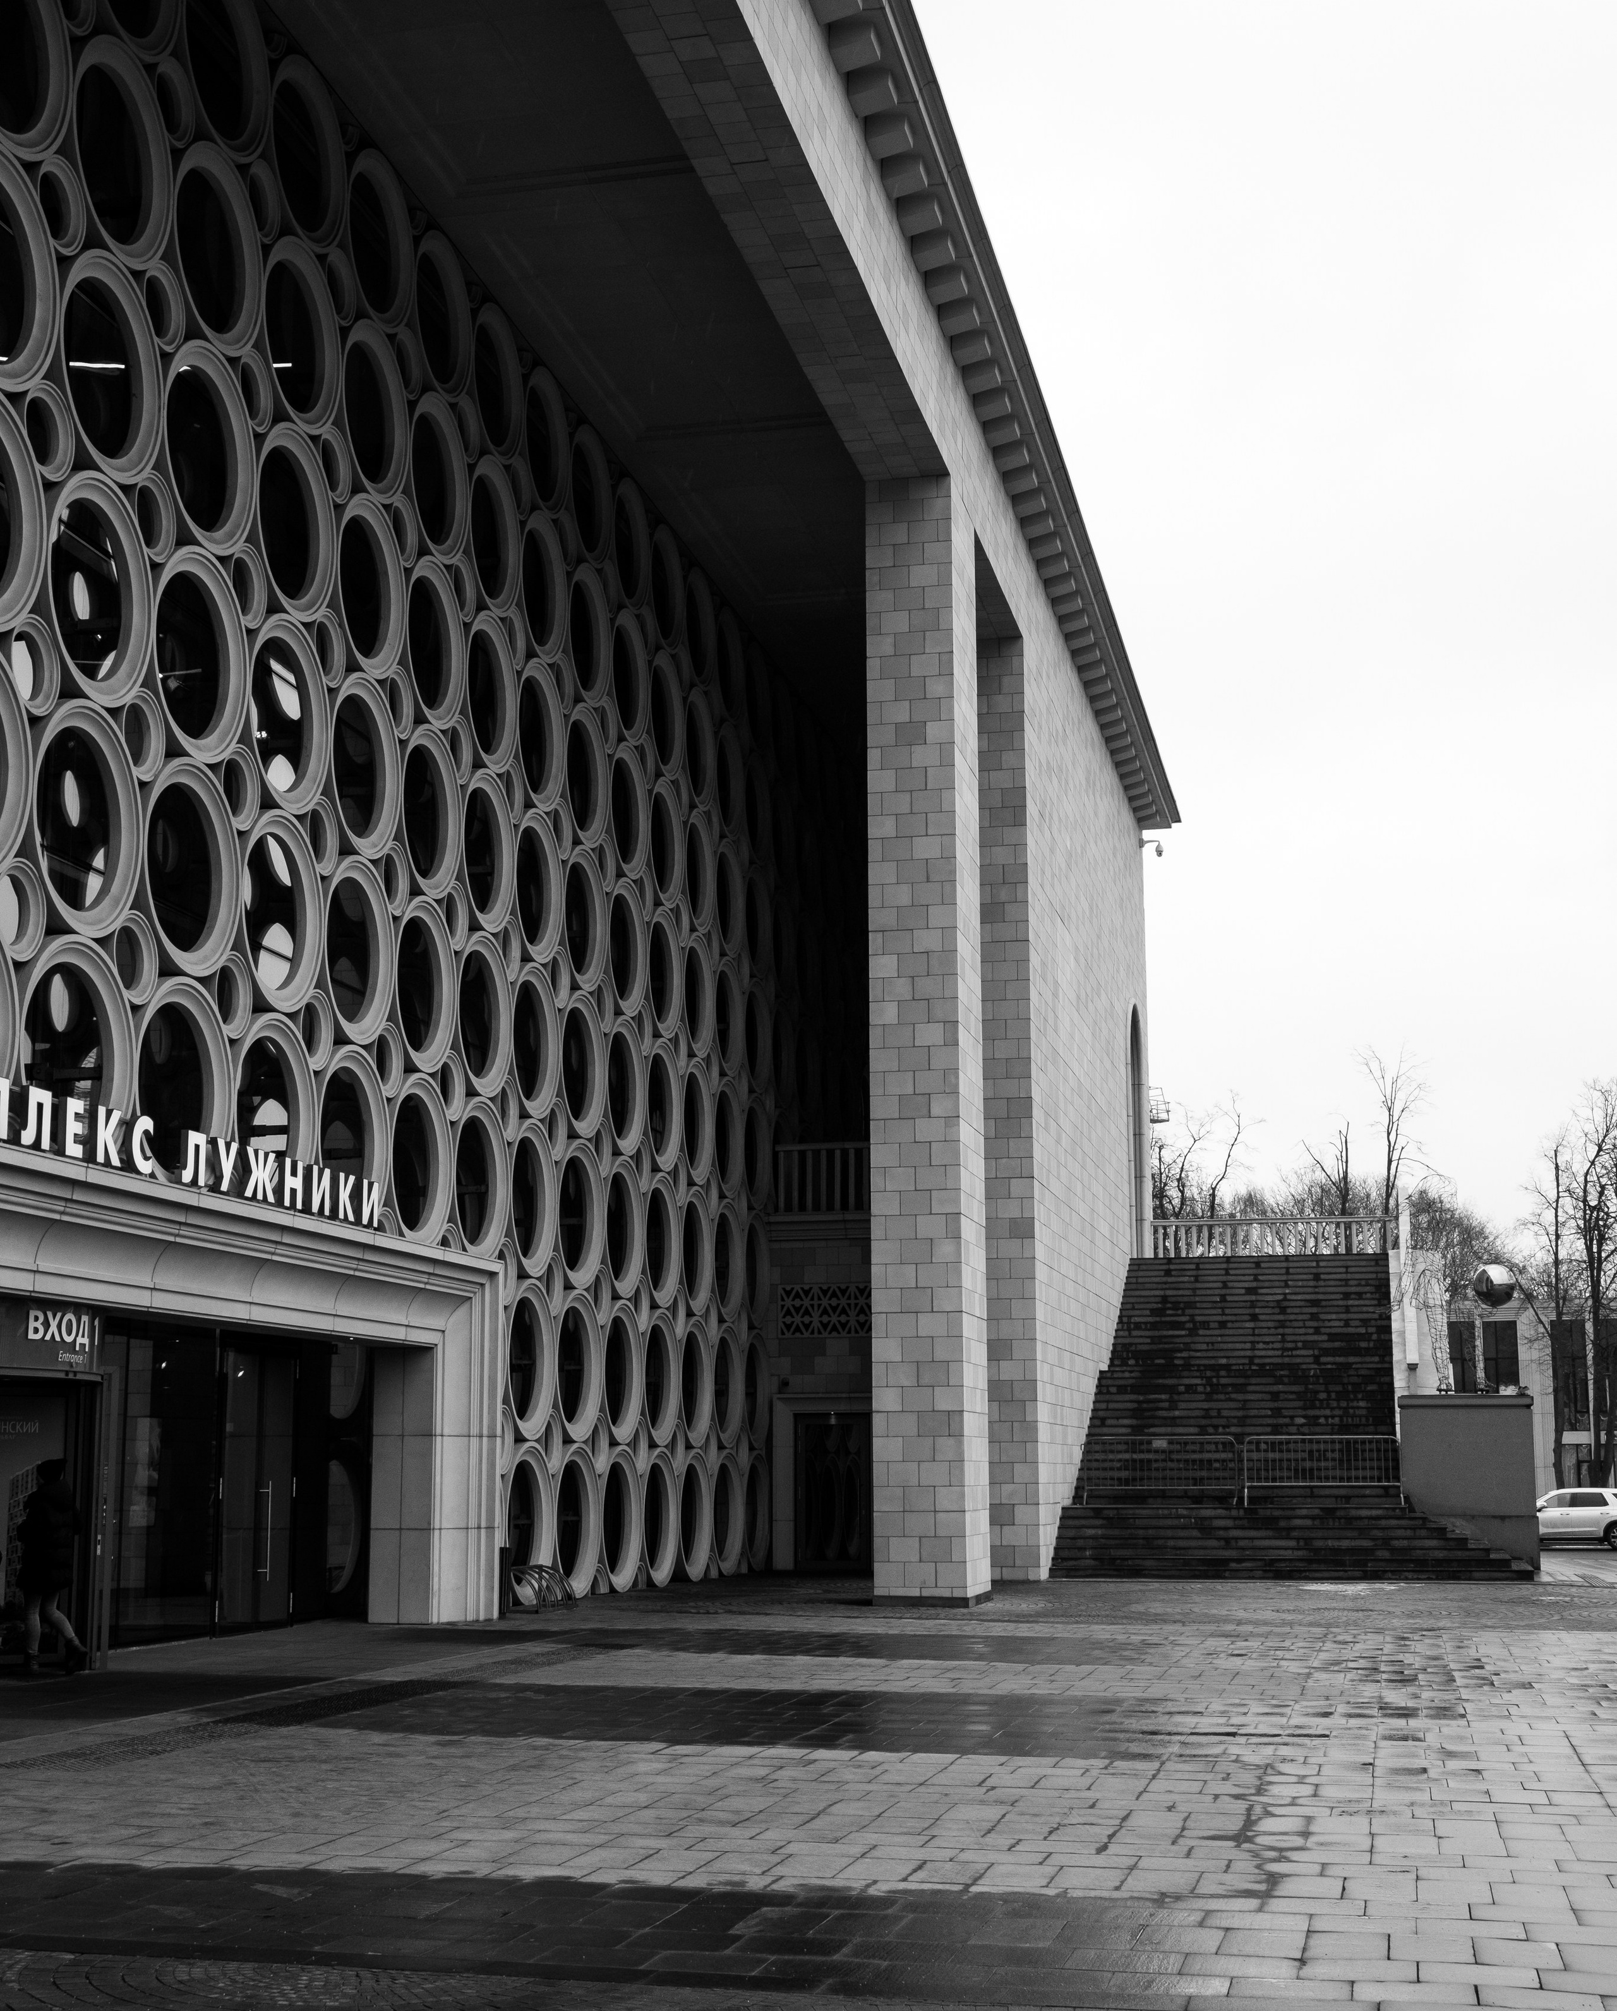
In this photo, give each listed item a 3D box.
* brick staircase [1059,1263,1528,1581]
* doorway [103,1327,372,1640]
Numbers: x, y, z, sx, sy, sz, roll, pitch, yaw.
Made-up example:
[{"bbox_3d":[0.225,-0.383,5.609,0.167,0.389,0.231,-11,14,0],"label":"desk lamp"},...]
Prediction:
[{"bbox_3d":[8.671,6.864,45.384,7.123,5.989,13.926,-2,-11,13],"label":"brick staircase"},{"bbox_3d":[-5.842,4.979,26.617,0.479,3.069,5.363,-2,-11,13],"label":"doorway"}]

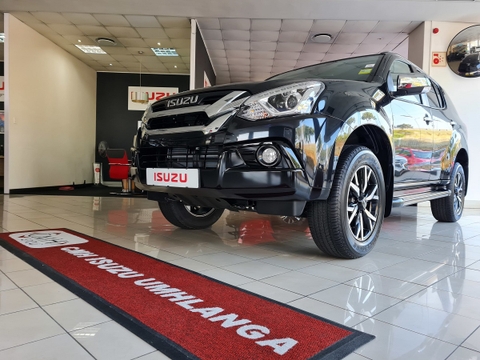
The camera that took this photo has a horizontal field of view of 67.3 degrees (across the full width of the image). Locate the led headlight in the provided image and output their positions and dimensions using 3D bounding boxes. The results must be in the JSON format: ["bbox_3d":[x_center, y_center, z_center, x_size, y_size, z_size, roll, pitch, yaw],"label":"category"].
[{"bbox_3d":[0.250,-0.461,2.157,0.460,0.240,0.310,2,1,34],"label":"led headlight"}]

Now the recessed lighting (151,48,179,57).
[{"bbox_3d":[-1.801,-3.115,8.752,0.600,0.060,0.600,2,1,1],"label":"recessed lighting"}]

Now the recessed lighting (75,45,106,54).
[{"bbox_3d":[-3.600,-3.168,8.792,0.600,0.060,0.600,2,1,1],"label":"recessed lighting"}]

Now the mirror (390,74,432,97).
[{"bbox_3d":[1.401,-0.747,2.892,0.270,0.170,0.180,3,2,42],"label":"mirror"}]

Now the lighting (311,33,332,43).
[{"bbox_3d":[1.716,-2.971,7.591,0.460,0.090,0.460,2,1,1],"label":"lighting"}]

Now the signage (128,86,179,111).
[{"bbox_3d":[-2.561,-2.403,10.697,1.500,0.710,0.050,2,1,1],"label":"signage"}]

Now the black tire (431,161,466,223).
[{"bbox_3d":[2.636,0.158,4.553,0.270,0.760,0.765,3,2,42],"label":"black tire"}]

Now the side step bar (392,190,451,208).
[{"bbox_3d":[1.759,0.167,3.465,0.180,0.095,1.720,3,2,42],"label":"side step bar"}]

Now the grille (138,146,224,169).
[{"bbox_3d":[-0.413,-0.141,2.394,0.860,0.145,0.110,3,2,42],"label":"grille"}]

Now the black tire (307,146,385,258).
[{"bbox_3d":[0.735,0.145,2.436,0.270,0.760,0.765,3,1,41],"label":"black tire"}]

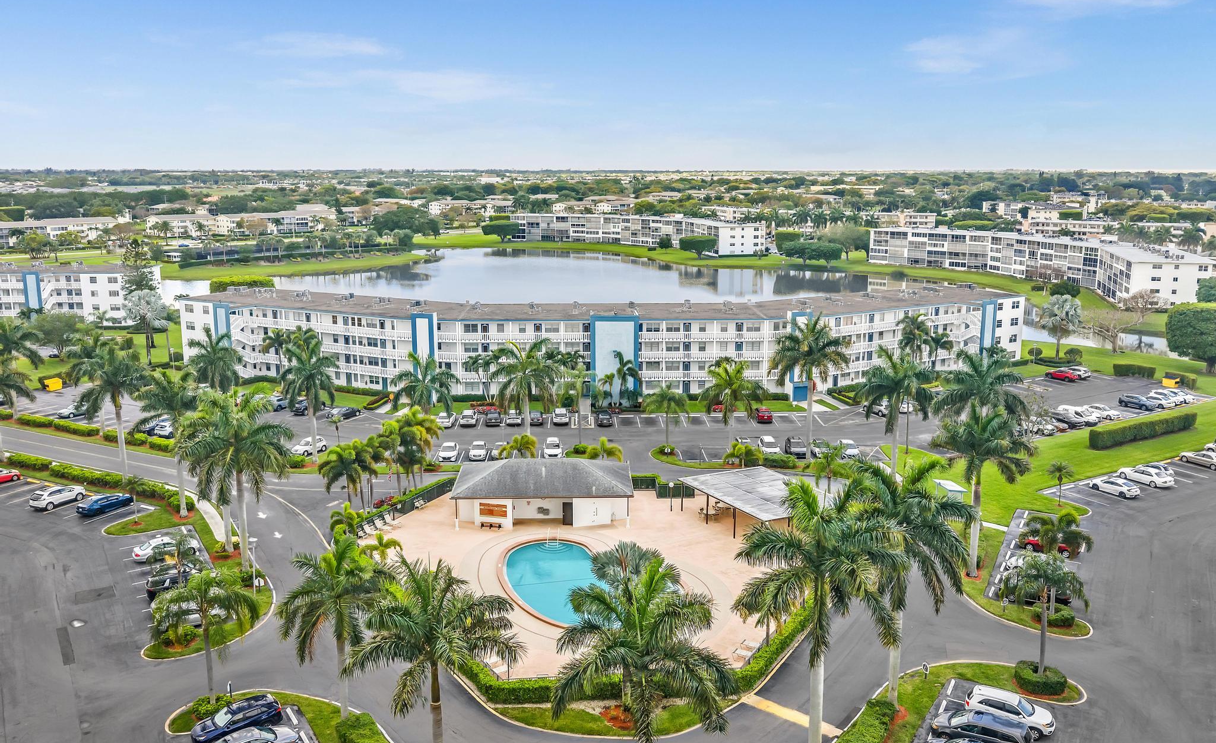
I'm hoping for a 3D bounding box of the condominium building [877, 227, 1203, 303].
[{"bbox_3d":[119.500,-31.520,267.312,40.000,10.900,132.000,-3,12,-12],"label":"condominium building"}]

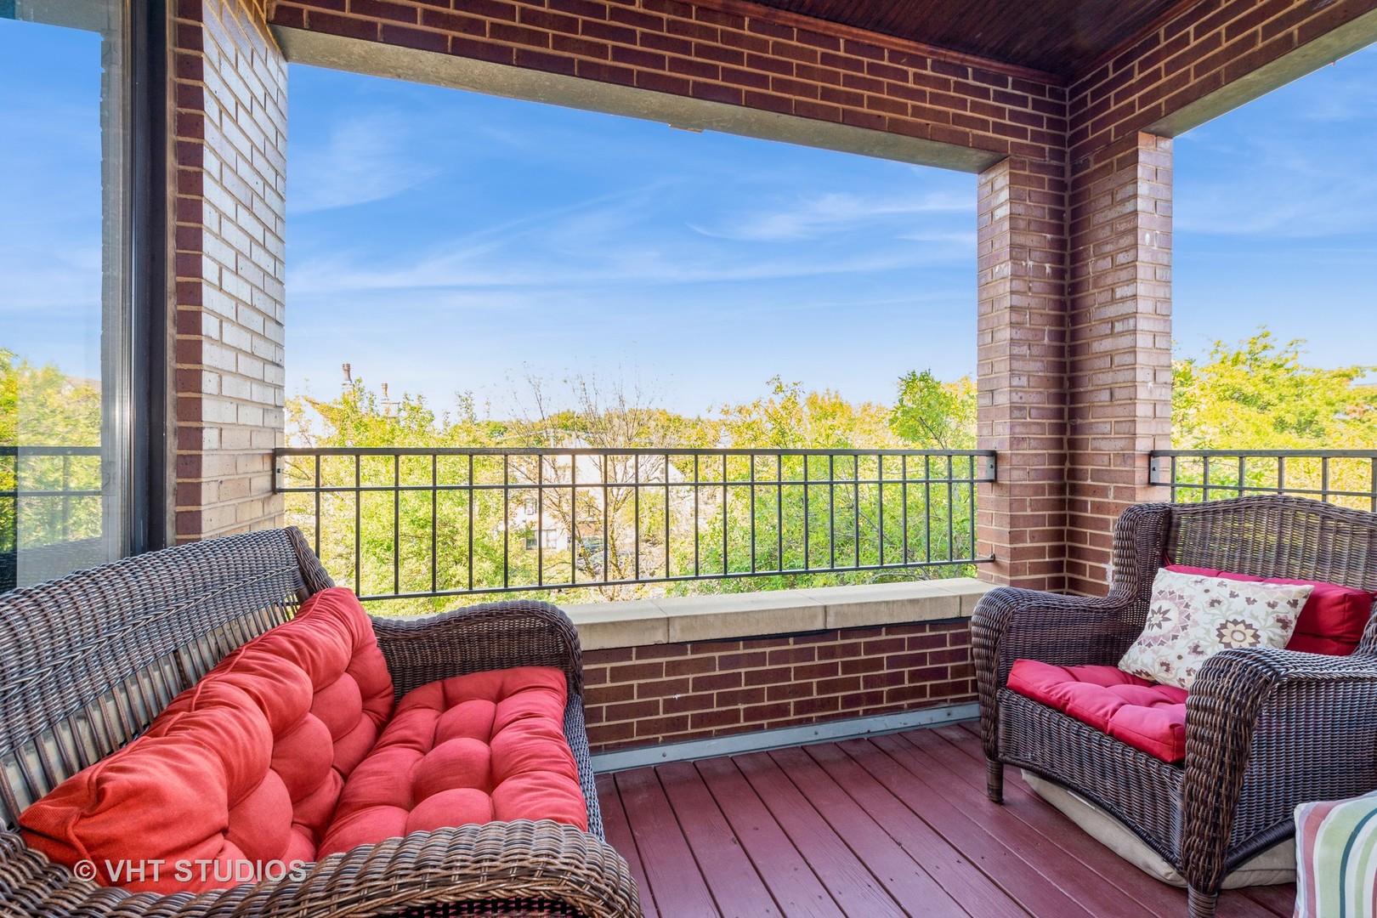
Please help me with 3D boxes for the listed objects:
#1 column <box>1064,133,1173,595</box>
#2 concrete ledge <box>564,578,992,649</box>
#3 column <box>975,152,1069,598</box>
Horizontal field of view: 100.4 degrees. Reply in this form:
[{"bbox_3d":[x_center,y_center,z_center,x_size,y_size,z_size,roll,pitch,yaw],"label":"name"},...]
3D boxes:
[{"bbox_3d":[1.816,-0.202,2.427,0.200,2.175,0.310,0,0,-15],"label":"column"},{"bbox_3d":[0.059,0.607,2.205,2.695,0.089,0.260,0,0,-15],"label":"concrete ledge"},{"bbox_3d":[1.505,-0.211,2.606,0.305,2.190,0.200,0,0,-15],"label":"column"}]

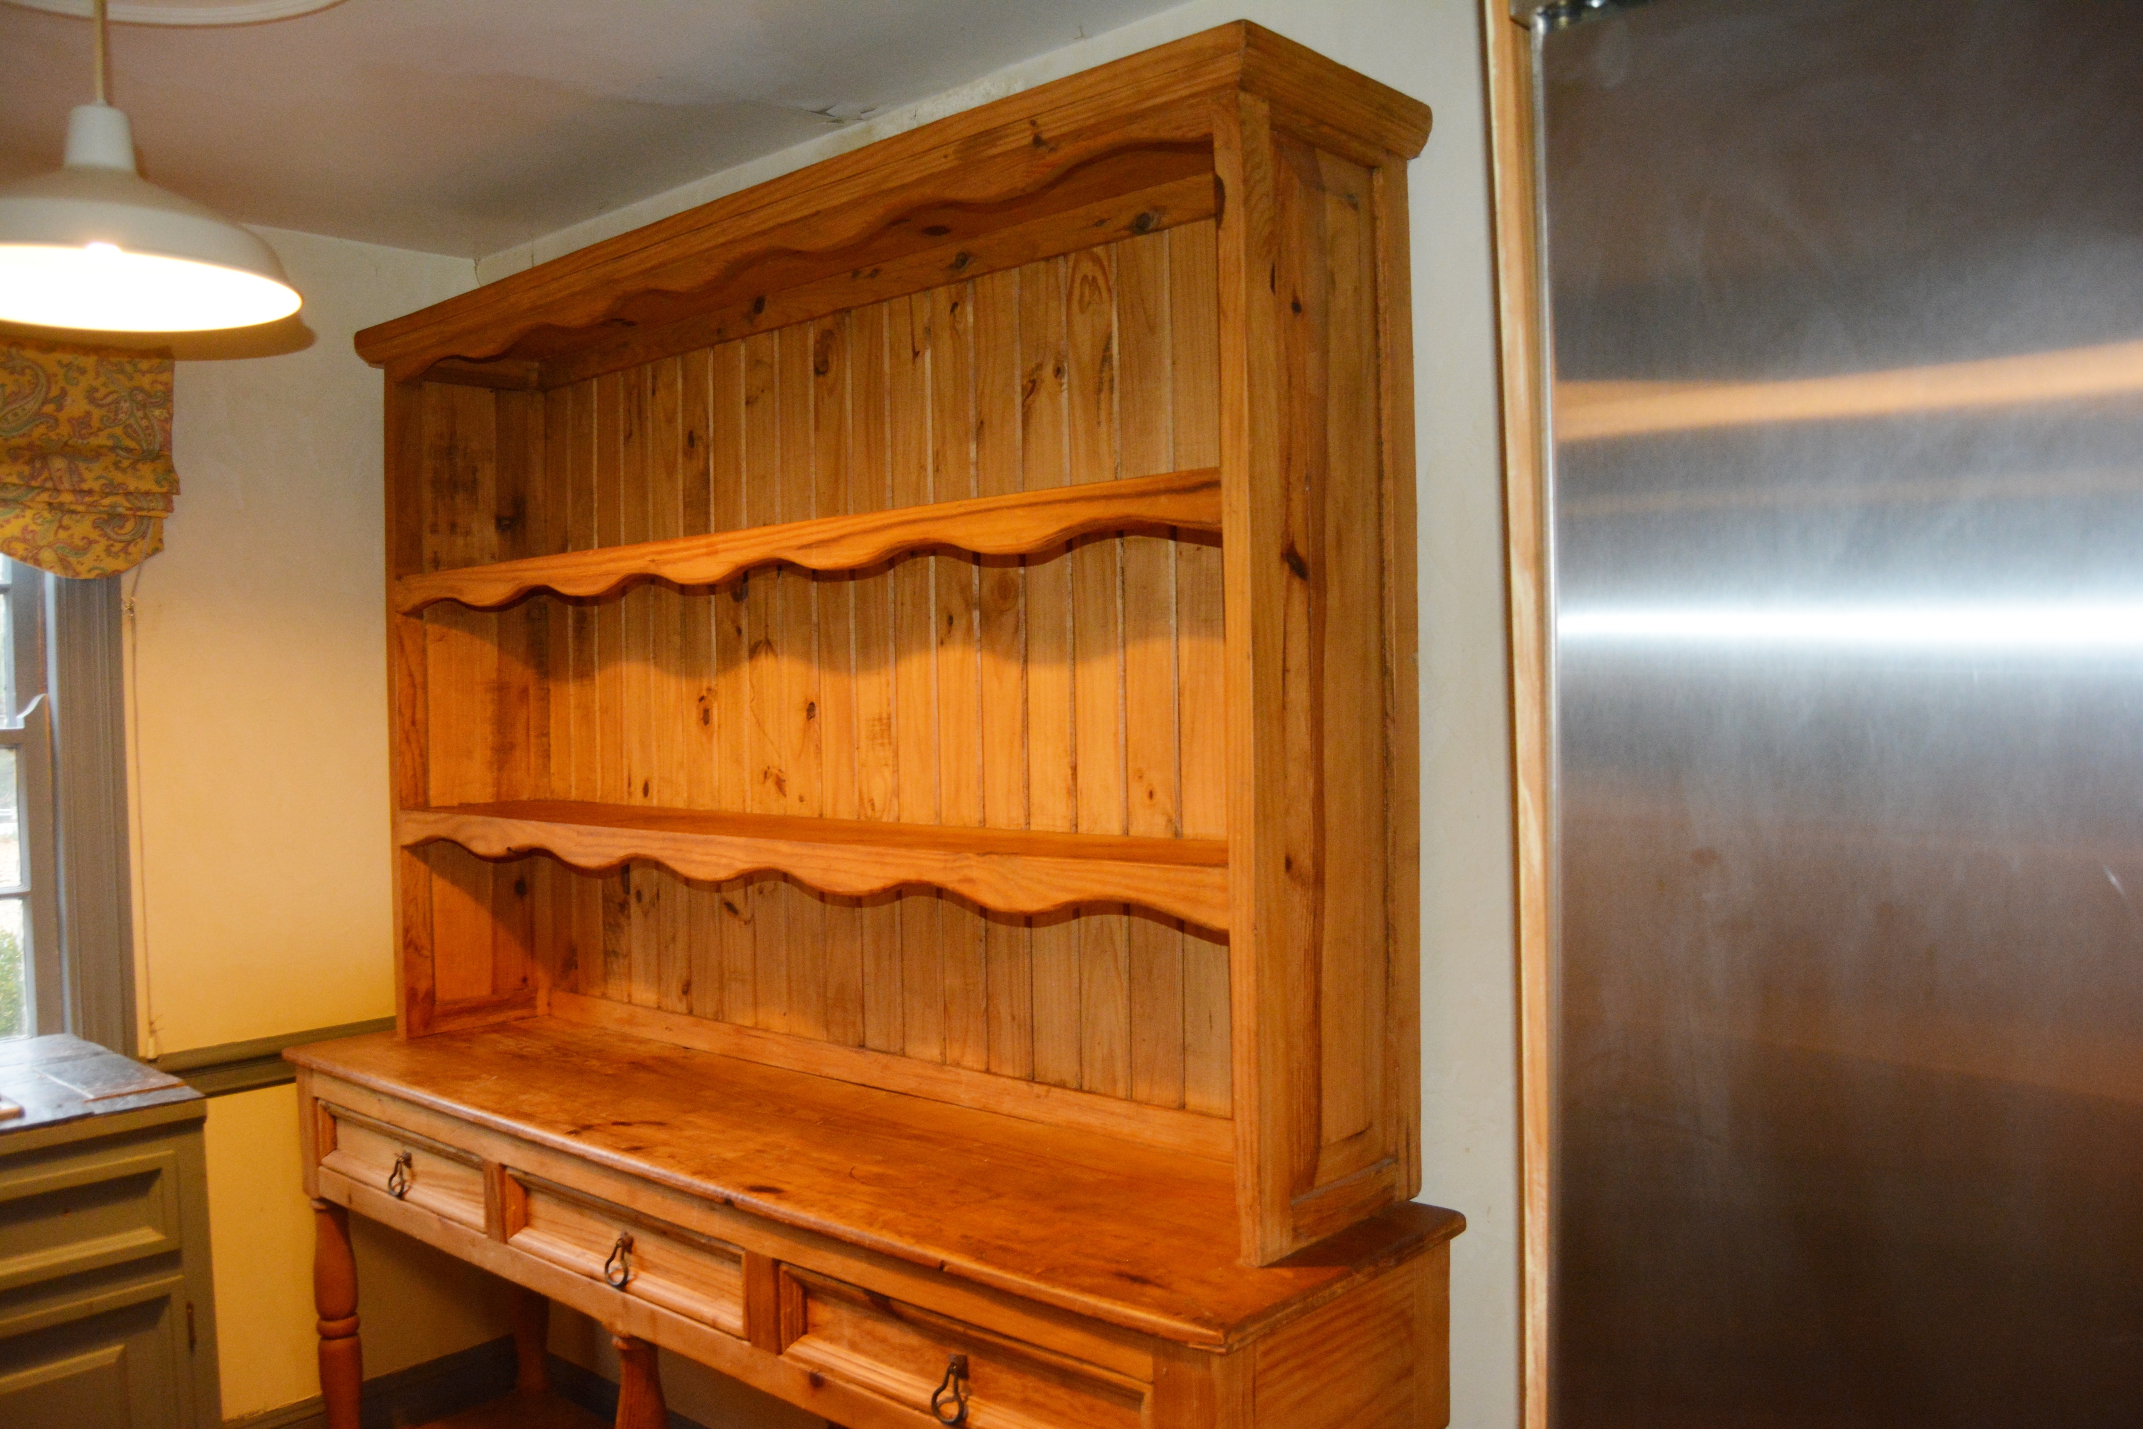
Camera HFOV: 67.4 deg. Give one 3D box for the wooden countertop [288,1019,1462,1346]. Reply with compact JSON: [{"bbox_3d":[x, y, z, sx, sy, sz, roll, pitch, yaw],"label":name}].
[{"bbox_3d":[-0.447,0.568,2.259,1.975,0.025,0.459,0,1,41],"label":"wooden countertop"}]

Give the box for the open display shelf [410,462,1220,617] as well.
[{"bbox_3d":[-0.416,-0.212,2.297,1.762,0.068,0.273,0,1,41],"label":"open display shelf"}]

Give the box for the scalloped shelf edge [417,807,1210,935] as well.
[{"bbox_3d":[-0.410,0.192,2.300,1.762,0.068,0.273,0,1,41],"label":"scalloped shelf edge"}]

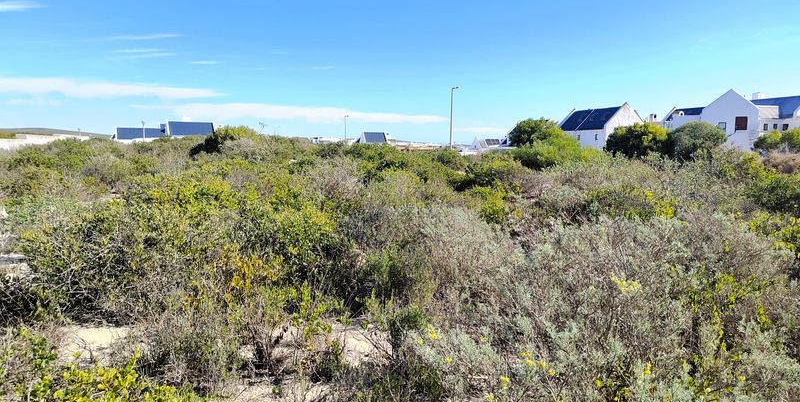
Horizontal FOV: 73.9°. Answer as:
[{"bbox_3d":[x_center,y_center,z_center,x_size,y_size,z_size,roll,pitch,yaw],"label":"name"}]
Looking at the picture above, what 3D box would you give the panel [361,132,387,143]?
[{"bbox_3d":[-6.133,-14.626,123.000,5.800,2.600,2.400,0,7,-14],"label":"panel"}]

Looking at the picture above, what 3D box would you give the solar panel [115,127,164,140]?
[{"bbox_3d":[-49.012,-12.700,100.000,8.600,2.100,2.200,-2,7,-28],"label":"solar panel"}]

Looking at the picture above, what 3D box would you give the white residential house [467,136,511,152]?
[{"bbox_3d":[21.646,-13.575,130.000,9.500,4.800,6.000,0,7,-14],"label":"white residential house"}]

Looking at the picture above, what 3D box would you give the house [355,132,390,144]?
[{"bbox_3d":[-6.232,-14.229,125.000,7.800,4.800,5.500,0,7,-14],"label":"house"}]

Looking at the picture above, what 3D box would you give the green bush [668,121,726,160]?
[{"bbox_3d":[20.710,-4.142,37.000,3.700,2.800,3.400,6,7,30],"label":"green bush"}]

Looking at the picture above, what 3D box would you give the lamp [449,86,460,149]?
[{"bbox_3d":[5.742,-8.271,56.000,0.900,7.800,0.250,1,7,-9],"label":"lamp"}]

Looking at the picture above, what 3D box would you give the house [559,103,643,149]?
[{"bbox_3d":[27.161,-9.889,72.000,6.000,6.000,10.000,0,7,-13],"label":"house"}]

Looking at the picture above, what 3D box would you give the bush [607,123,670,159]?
[{"bbox_3d":[17.052,-4.325,38.000,4.200,2.700,3.700,5,7,24],"label":"bush"}]

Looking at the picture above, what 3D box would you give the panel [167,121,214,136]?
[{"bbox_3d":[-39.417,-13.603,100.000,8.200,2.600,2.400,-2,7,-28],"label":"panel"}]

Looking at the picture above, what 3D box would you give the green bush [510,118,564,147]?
[{"bbox_3d":[10.786,-5.373,42.000,4.100,2.500,3.600,3,7,14],"label":"green bush"}]

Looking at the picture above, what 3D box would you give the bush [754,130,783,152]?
[{"bbox_3d":[31.893,-5.193,46.000,2.200,2.000,2.100,6,7,30],"label":"bush"}]

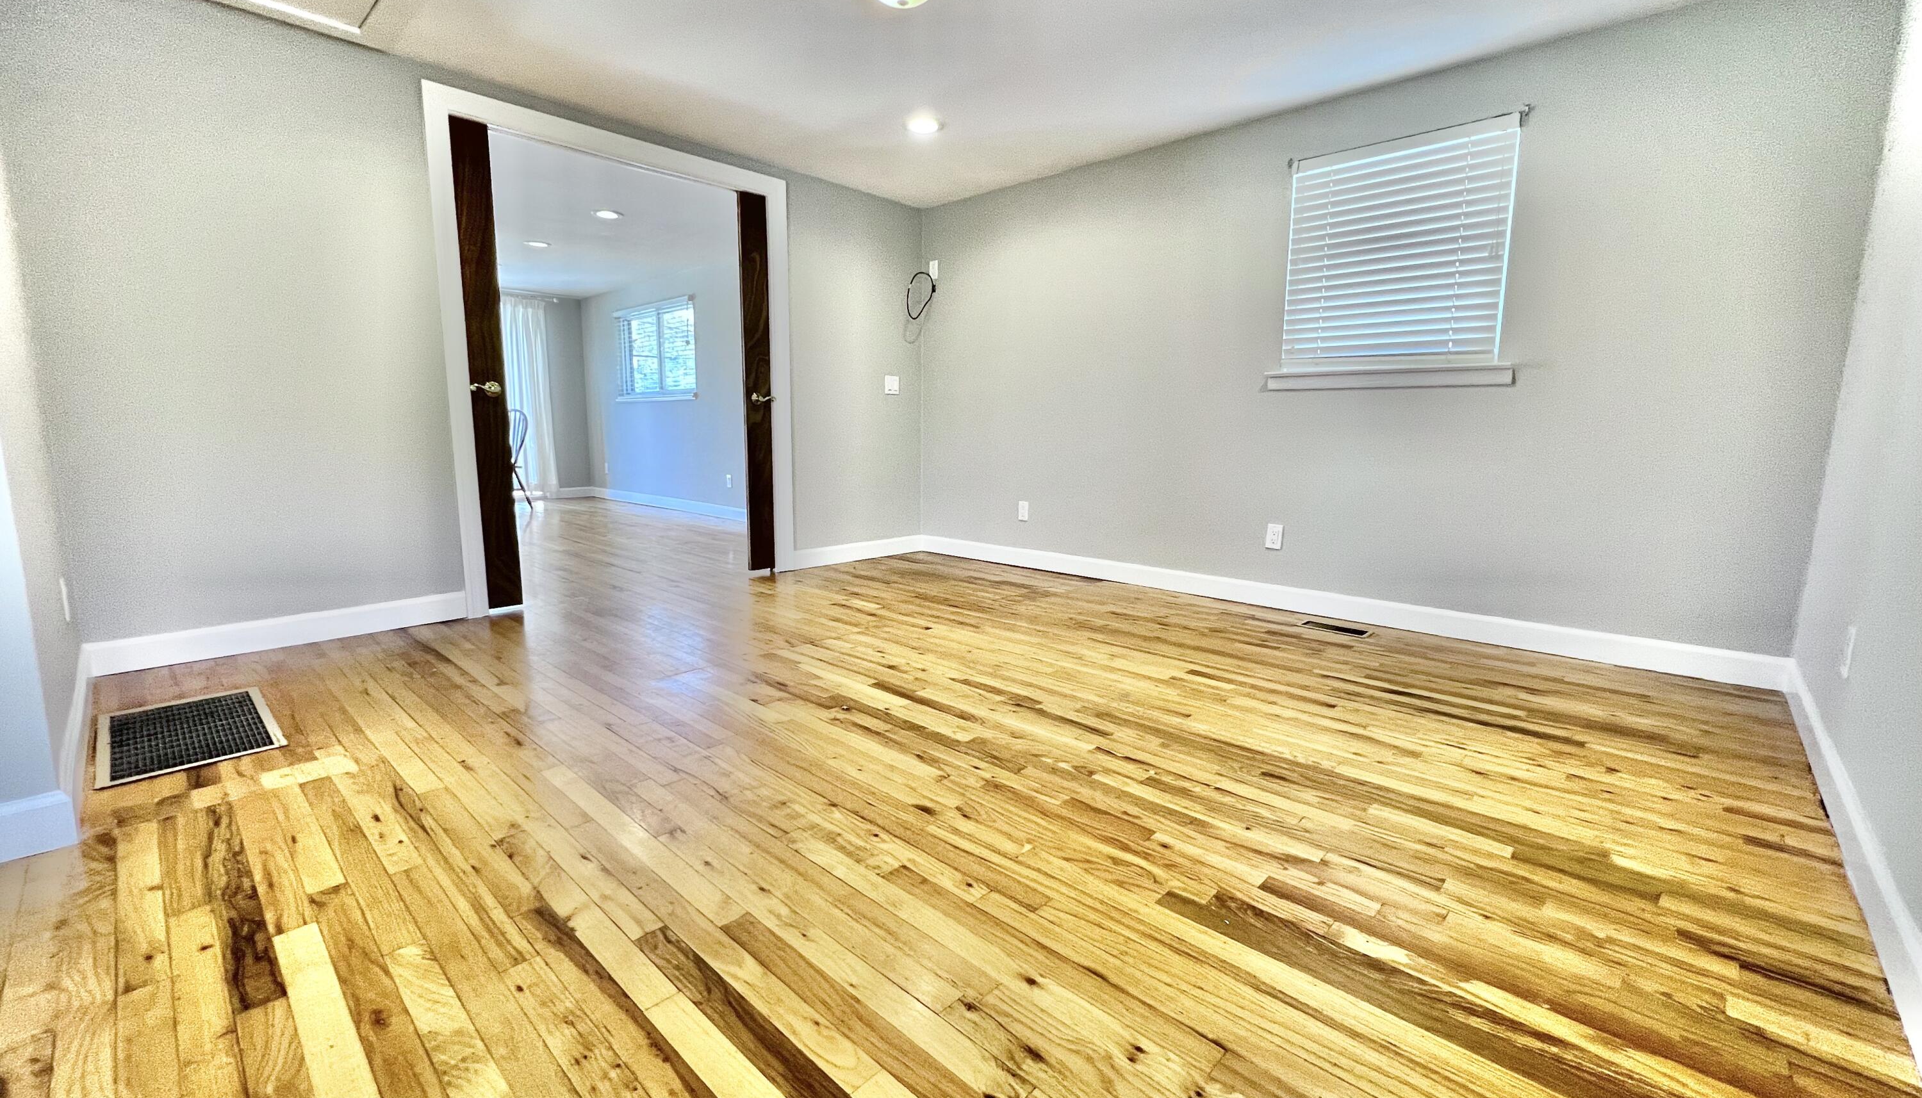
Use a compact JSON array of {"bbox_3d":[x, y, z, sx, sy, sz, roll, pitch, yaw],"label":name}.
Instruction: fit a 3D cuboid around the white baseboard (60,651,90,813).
[{"bbox_3d":[-2.418,0.455,1.979,1.480,0.123,0.020,8,12,40],"label":"white baseboard"}]

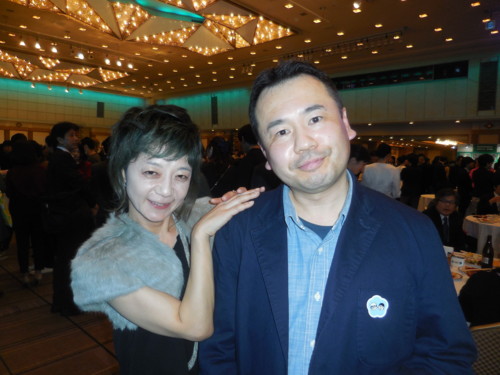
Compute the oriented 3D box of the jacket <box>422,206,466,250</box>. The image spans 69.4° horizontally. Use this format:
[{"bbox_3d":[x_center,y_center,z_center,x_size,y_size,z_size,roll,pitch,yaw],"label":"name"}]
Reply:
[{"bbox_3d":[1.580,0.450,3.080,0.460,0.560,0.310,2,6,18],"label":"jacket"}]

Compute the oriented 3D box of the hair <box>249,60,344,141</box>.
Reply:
[{"bbox_3d":[0.090,-0.168,0.740,0.177,0.165,0.190,-19,2,10],"label":"hair"}]

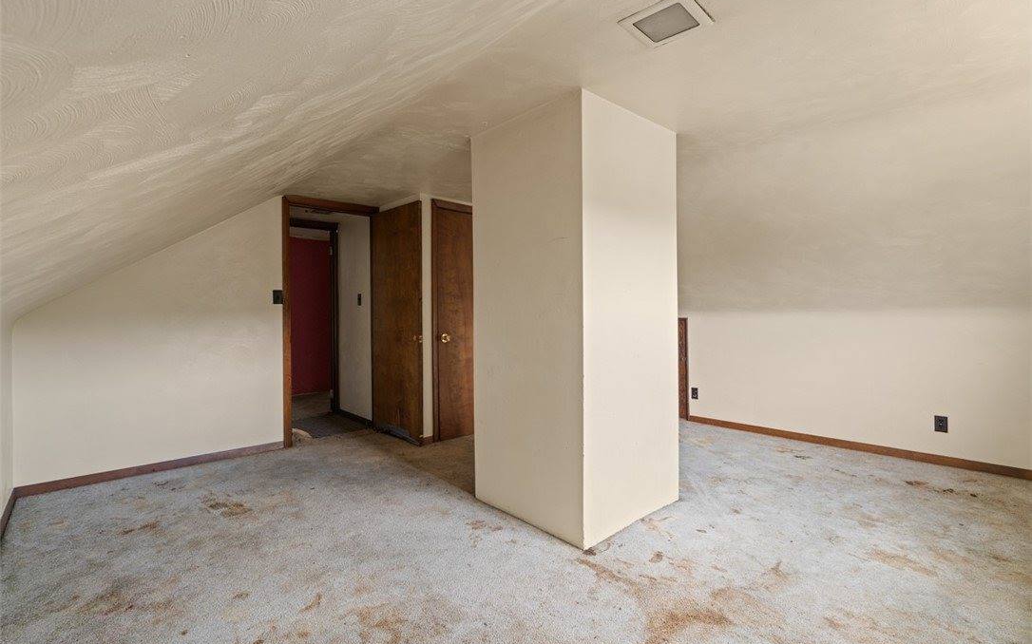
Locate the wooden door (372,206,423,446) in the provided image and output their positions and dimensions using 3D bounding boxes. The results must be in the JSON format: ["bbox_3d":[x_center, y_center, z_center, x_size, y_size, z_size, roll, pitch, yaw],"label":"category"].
[{"bbox_3d":[-1.051,0.013,4.068,0.760,2.026,0.036,0,1,43],"label":"wooden door"}]

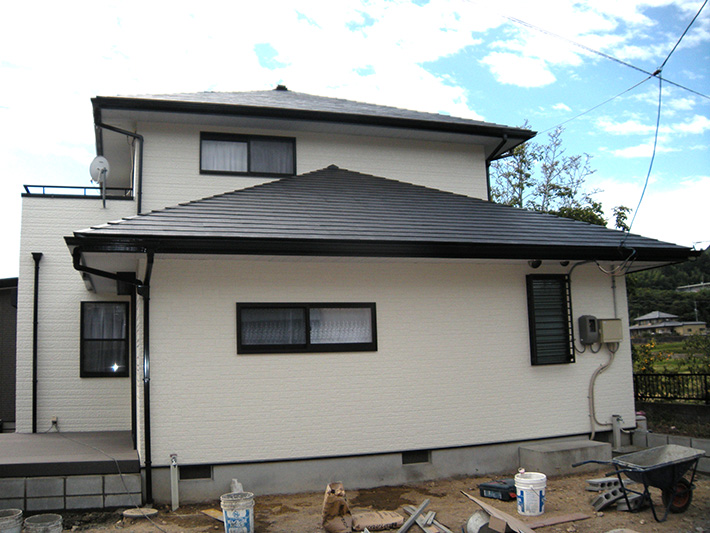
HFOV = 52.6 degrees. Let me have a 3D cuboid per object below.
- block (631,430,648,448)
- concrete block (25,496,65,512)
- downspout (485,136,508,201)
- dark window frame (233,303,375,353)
[{"bbox_3d":[3.777,2.270,9.437,0.125,0.190,0.370,0,-8,-15],"label":"block"},{"bbox_3d":[-3.089,2.373,7.184,0.390,0.175,0.150,1,-9,-18],"label":"concrete block"},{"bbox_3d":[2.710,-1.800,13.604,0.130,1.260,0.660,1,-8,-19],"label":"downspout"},{"bbox_3d":[-0.549,0.703,8.213,1.690,0.580,0.090,1,-8,-19],"label":"dark window frame"}]

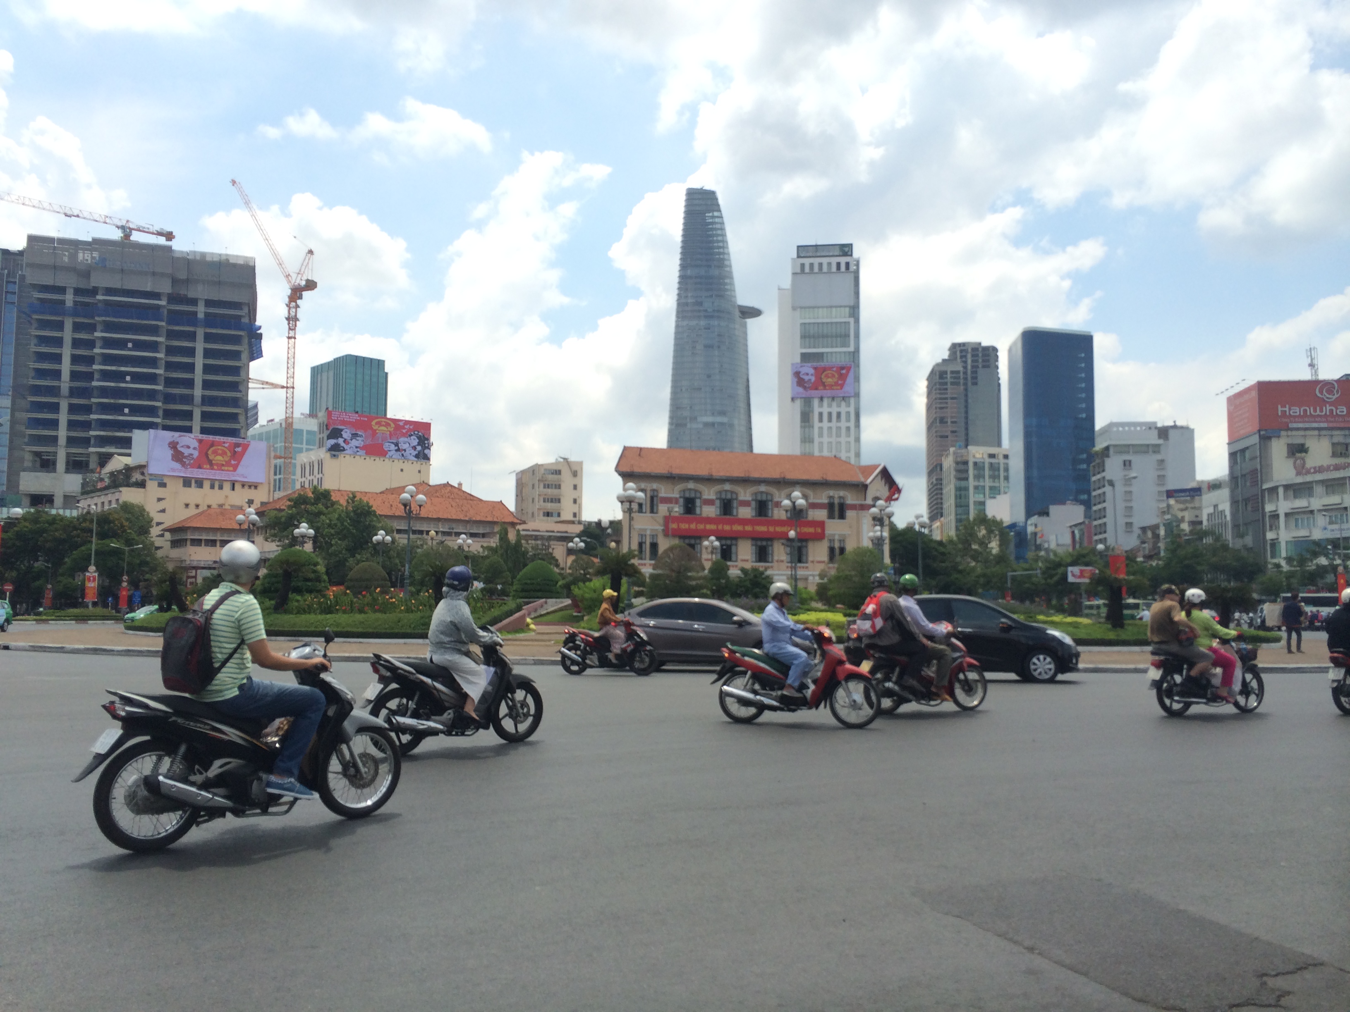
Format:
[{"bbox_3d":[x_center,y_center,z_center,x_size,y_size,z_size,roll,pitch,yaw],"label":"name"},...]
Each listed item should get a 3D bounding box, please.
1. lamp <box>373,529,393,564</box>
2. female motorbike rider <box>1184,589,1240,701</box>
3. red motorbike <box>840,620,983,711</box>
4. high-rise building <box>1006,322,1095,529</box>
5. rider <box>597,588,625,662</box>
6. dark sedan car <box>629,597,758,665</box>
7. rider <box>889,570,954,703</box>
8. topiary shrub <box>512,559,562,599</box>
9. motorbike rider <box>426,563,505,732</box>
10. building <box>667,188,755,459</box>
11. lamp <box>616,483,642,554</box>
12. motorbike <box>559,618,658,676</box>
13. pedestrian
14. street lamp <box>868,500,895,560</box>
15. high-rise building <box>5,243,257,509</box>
[{"bbox_3d":[-16.730,3.715,67.000,1.150,4.750,1.150,0,-5,0],"label":"lamp"},{"bbox_3d":[6.679,1.726,14.600,0.680,1.420,0.500,3,-6,-28],"label":"female motorbike rider"},{"bbox_3d":[3.050,2.024,14.550,1.900,1.100,0.700,3,-6,-30],"label":"red motorbike"},{"bbox_3d":[142.047,-12.511,442.000,27.000,107.000,21.000,1,-5,-8],"label":"high-rise building"},{"bbox_3d":[-1.135,2.227,21.486,0.620,1.370,0.500,0,-5,8],"label":"rider"},{"bbox_3d":[0.740,2.584,23.766,4.420,1.470,1.700,0,-5,1],"label":"dark sedan car"},{"bbox_3d":[3.050,1.652,14.550,0.760,1.580,0.540,3,-6,-30],"label":"rider"},{"bbox_3d":[-5.787,3.114,49.000,2.100,1.800,2.100,0,-5,0],"label":"topiary shrub"},{"bbox_3d":[-1.874,1.253,10.511,0.550,1.390,0.620,-4,-7,42],"label":"motorbike rider"},{"bbox_3d":[22.227,-65.696,714.843,54.000,262.000,50.000,0,-5,0],"label":"building"},{"bbox_3d":[-1.667,1.966,43.500,1.030,5.500,1.030,0,-5,0],"label":"lamp"},{"bbox_3d":[-1.232,2.612,21.700,1.870,1.110,0.680,0,-5,3],"label":"motorbike"},{"bbox_3d":[16.365,3.099,30.900,0.380,1.690,0.520,4,-6,-33],"label":"pedestrian"},{"bbox_3d":[7.537,2.230,42.464,1.000,4.850,1.000,0,-5,0],"label":"street lamp"},{"bbox_3d":[-155.195,-19.964,332.410,59.000,97.000,40.000,3,-6,-29],"label":"high-rise building"}]

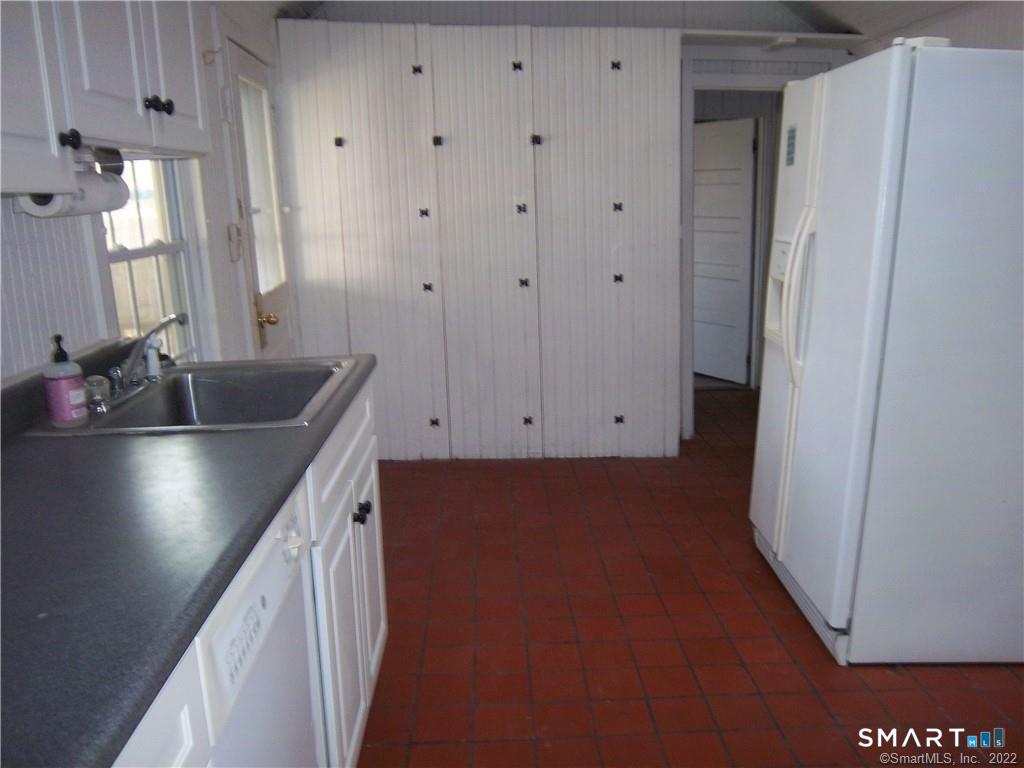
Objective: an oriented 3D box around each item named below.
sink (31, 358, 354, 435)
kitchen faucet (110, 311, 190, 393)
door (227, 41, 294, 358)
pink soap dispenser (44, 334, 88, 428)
[{"bbox_3d":[-0.712,0.100,2.055,0.560,0.180,0.680,-2,13,-1],"label":"sink"},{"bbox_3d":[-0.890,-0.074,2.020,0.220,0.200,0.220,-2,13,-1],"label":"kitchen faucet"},{"bbox_3d":[-1.127,-0.461,3.813,0.045,1.990,0.680,-2,13,-1],"label":"door"},{"bbox_3d":[-0.941,-0.010,1.744,0.074,0.192,0.066,-6,14,-18],"label":"pink soap dispenser"}]

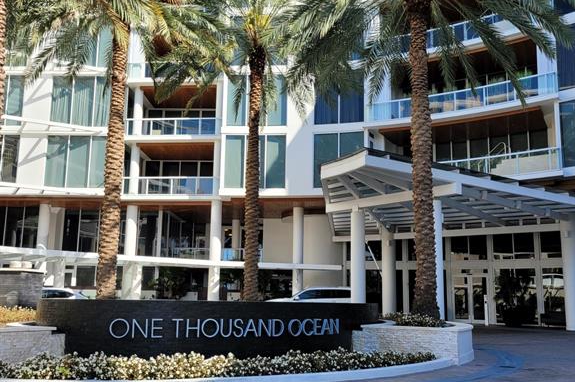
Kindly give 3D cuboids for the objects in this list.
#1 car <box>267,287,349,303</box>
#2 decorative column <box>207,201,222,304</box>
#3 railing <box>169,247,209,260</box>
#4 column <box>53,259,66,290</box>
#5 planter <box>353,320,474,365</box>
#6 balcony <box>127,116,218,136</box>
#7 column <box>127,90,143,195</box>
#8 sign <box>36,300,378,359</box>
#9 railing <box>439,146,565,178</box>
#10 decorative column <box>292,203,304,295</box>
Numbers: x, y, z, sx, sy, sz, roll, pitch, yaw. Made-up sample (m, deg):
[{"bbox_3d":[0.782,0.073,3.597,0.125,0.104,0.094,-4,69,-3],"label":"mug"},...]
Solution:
[{"bbox_3d":[1.010,5.779,28.951,4.900,1.750,1.950,0,-9,5],"label":"car"},{"bbox_3d":[-4.364,4.081,34.683,0.680,6.800,0.680,1,-9,0],"label":"decorative column"},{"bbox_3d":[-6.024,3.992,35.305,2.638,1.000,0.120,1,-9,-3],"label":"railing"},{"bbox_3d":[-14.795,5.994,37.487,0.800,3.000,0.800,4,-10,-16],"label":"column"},{"bbox_3d":[3.088,3.984,15.166,3.000,0.970,2.200,1,-9,0],"label":"planter"},{"bbox_3d":[-7.240,-3.925,35.567,6.000,1.080,0.120,1,-9,2],"label":"balcony"},{"bbox_3d":[-9.165,-3.052,34.941,0.550,6.729,0.550,1,-9,0],"label":"column"},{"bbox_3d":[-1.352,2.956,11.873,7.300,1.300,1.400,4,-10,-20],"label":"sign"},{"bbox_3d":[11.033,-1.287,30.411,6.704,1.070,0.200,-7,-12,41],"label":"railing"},{"bbox_3d":[0.573,4.019,33.292,0.630,6.365,0.630,1,-9,0],"label":"decorative column"}]

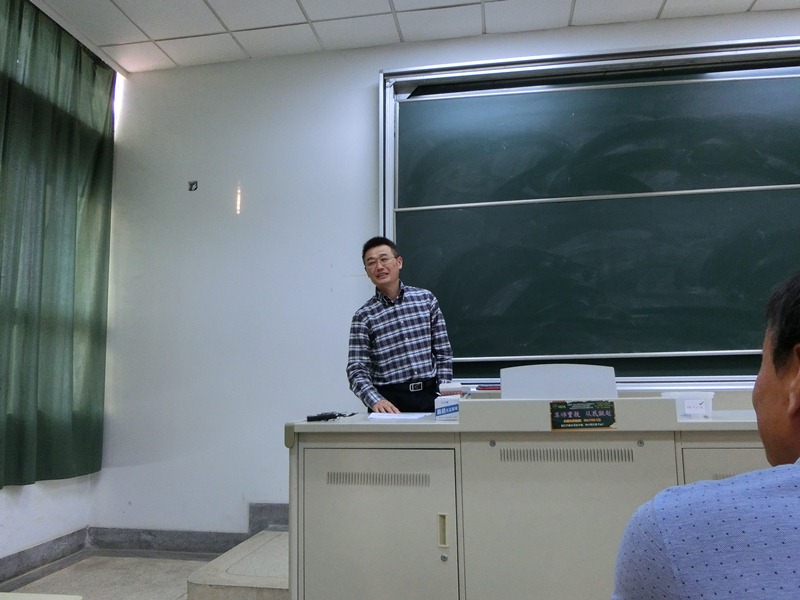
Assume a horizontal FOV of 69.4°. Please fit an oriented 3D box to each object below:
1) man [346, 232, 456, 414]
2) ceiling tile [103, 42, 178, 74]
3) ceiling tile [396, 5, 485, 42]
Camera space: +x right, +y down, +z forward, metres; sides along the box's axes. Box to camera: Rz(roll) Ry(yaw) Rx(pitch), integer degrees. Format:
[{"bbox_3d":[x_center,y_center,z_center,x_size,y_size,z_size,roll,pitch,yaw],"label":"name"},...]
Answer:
[{"bbox_3d":[-0.001,0.526,2.829,0.530,1.693,0.500,0,-8,-6],"label":"man"},{"bbox_3d":[-1.982,-1.859,4.416,0.426,0.020,0.356,-2,-8,9],"label":"ceiling tile"},{"bbox_3d":[0.287,-1.937,4.066,0.590,0.020,0.356,-2,-8,9],"label":"ceiling tile"}]

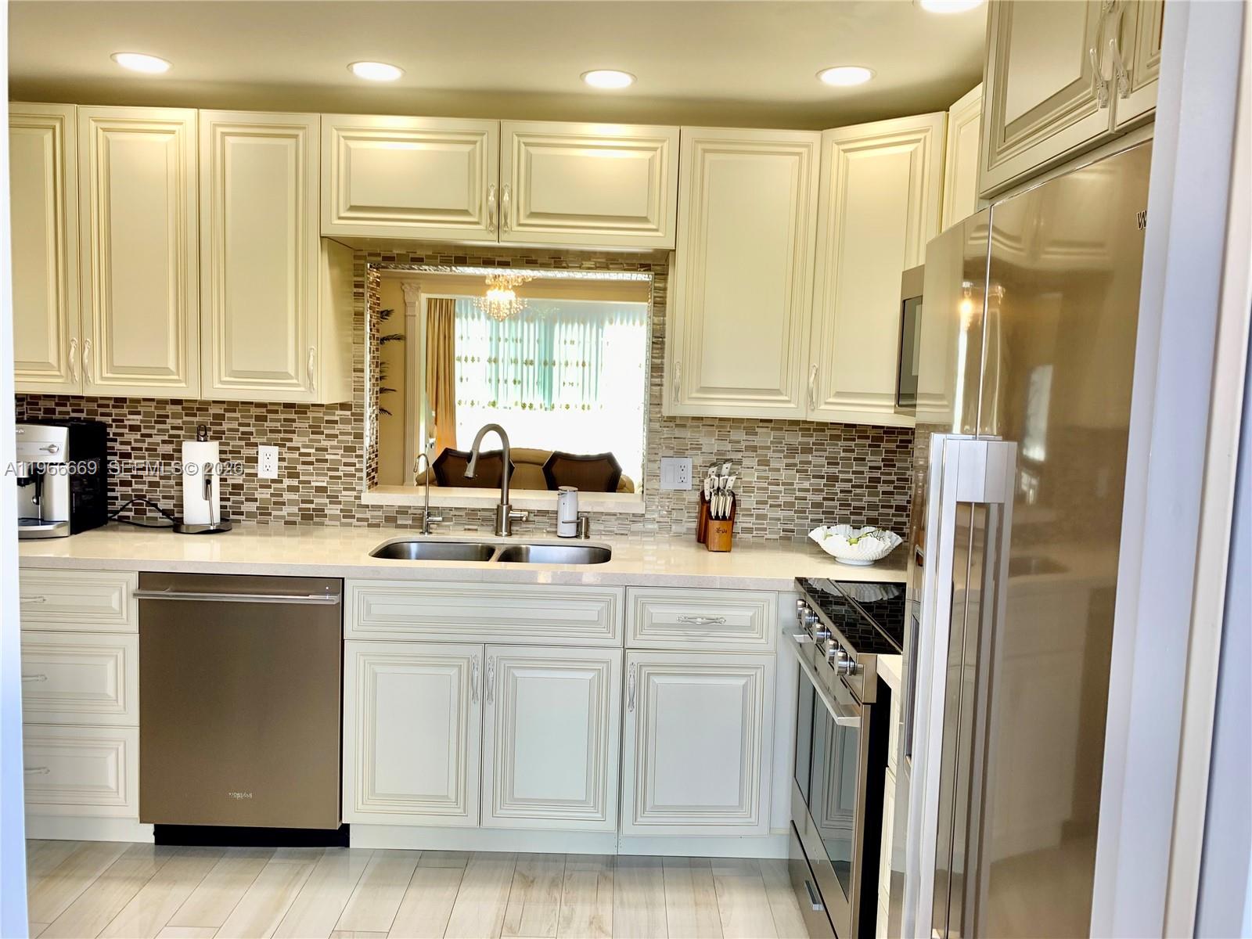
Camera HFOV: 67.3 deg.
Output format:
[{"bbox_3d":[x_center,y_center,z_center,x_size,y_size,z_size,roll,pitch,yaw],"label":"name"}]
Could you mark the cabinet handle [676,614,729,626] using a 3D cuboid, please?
[{"bbox_3d":[0.227,0.449,2.797,0.155,0.028,0.030,2,6,-1],"label":"cabinet handle"}]

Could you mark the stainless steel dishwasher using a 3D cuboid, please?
[{"bbox_3d":[-1.159,0.672,3.104,0.603,0.792,0.622,2,6,-1],"label":"stainless steel dishwasher"}]

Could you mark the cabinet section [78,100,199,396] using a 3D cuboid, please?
[{"bbox_3d":[-1.535,-0.693,3.141,0.380,0.903,0.345,2,5,0],"label":"cabinet section"}]

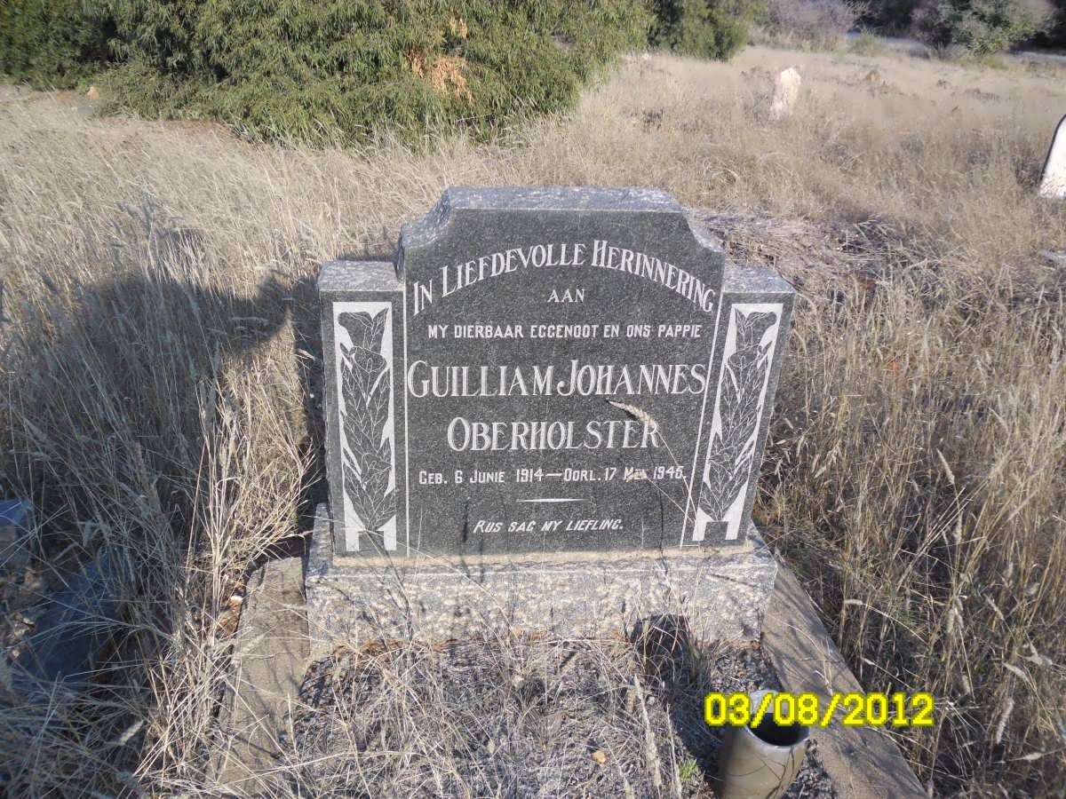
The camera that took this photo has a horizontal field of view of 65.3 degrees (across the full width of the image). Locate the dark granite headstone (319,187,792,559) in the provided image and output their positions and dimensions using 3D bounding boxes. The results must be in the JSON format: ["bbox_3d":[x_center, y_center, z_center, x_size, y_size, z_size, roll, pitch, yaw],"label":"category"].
[{"bbox_3d":[0.036,-0.037,1.549,0.810,0.673,0.152,0,27,-7],"label":"dark granite headstone"}]

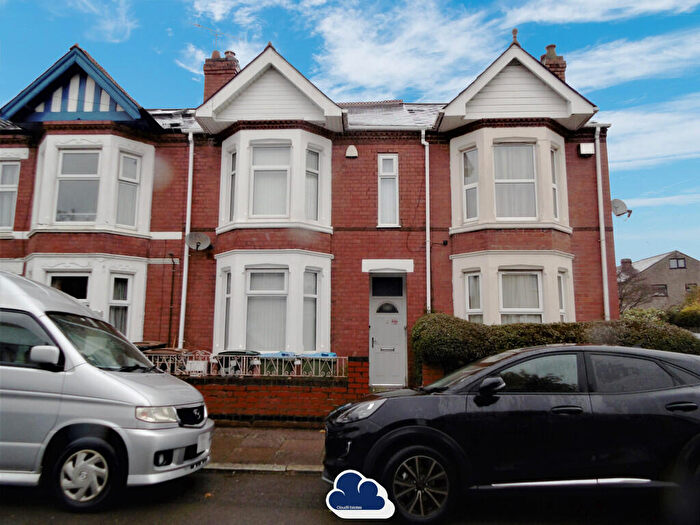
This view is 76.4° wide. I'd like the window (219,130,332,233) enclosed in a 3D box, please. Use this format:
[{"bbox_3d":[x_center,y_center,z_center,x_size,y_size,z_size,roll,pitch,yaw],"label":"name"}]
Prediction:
[{"bbox_3d":[-1.799,-1.867,10.370,2.770,2.310,0.660,0,-8,2],"label":"window"}]

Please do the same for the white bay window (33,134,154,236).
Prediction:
[{"bbox_3d":[-6.275,-1.777,10.556,3.030,2.340,0.660,0,-8,2],"label":"white bay window"}]

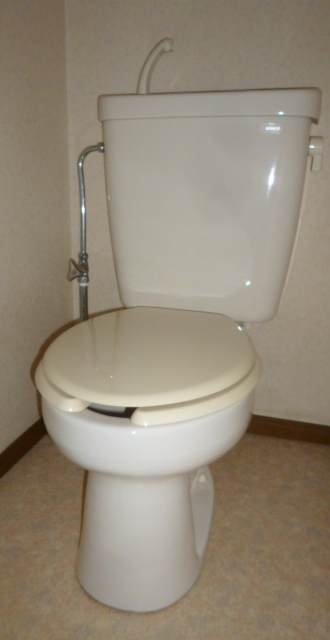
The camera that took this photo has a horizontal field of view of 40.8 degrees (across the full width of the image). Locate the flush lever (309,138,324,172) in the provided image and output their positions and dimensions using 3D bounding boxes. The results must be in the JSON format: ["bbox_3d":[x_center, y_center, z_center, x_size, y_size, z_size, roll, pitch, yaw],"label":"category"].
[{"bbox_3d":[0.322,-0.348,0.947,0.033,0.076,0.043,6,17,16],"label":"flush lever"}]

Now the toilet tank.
[{"bbox_3d":[0.094,-0.264,1.062,0.464,0.477,0.178,6,17,16],"label":"toilet tank"}]

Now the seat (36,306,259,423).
[{"bbox_3d":[-0.022,0.070,0.785,0.378,0.028,0.421,6,17,16],"label":"seat"}]

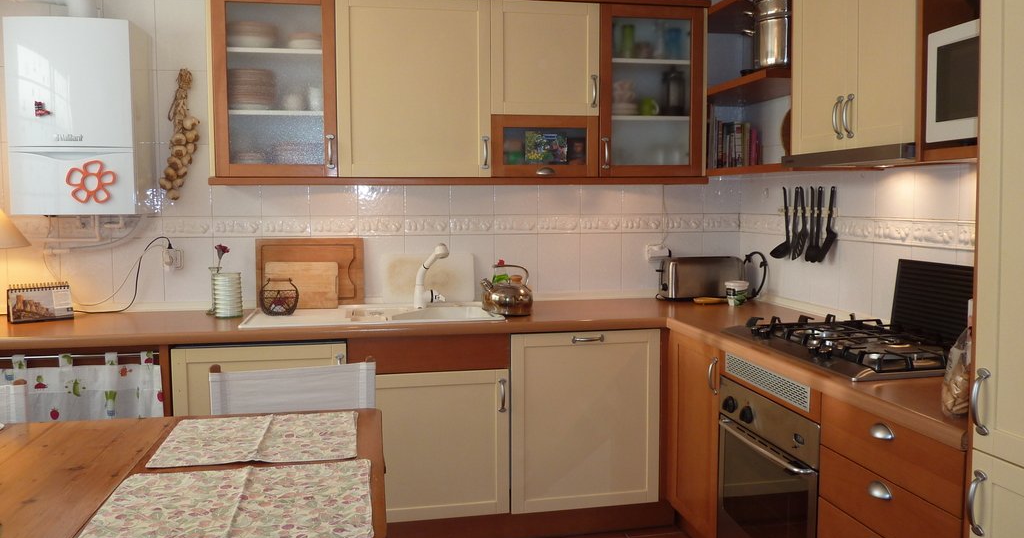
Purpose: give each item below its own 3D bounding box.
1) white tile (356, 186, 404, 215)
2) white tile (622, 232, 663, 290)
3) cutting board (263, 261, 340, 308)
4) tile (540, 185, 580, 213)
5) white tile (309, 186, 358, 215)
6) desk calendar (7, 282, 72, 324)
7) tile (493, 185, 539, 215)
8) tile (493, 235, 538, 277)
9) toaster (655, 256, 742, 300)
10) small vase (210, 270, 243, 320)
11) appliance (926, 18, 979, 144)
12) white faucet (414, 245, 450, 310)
[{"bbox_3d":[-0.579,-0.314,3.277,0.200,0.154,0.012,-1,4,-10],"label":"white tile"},{"bbox_3d":[0.620,-0.029,3.511,0.200,0.284,0.012,-1,4,-10],"label":"white tile"},{"bbox_3d":[-0.882,0.071,3.108,0.310,0.200,0.018,-1,-9,-6],"label":"cutting board"},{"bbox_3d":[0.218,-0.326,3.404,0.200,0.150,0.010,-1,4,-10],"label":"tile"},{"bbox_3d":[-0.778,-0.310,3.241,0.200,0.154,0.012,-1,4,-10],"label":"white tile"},{"bbox_3d":[-1.866,0.130,2.928,0.208,0.148,0.080,-3,5,-40],"label":"desk calendar"},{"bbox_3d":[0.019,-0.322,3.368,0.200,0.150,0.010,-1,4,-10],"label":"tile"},{"bbox_3d":[0.022,-0.018,3.404,0.200,0.284,0.012,-1,4,-10],"label":"tile"},{"bbox_3d":[0.879,0.042,3.448,0.380,0.200,0.160,-1,4,-10],"label":"toaster"},{"bbox_3d":[-1.120,0.106,2.914,0.110,0.172,0.110,-1,4,-10],"label":"small vase"},{"bbox_3d":[1.265,-0.445,1.696,0.330,0.273,0.450,-1,5,-10],"label":"appliance"},{"bbox_3d":[-0.341,0.031,3.180,0.170,0.280,0.105,2,4,38],"label":"white faucet"}]

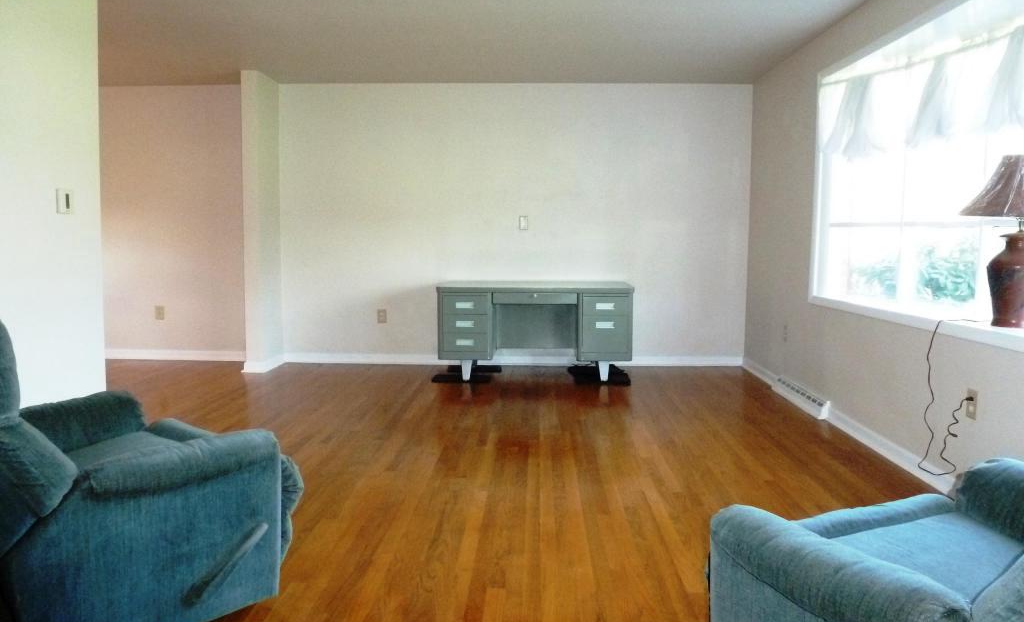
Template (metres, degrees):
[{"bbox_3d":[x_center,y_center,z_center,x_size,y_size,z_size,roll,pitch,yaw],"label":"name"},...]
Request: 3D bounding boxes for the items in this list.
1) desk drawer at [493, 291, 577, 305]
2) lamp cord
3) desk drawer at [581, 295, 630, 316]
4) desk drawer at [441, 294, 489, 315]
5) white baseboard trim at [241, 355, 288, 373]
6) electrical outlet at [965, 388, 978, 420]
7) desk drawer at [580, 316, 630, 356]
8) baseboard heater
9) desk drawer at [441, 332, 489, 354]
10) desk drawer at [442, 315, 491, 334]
[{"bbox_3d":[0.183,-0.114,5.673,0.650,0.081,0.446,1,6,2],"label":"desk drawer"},{"bbox_3d":[1.885,0.395,3.106,0.055,0.699,0.382,1,6,2],"label":"lamp cord"},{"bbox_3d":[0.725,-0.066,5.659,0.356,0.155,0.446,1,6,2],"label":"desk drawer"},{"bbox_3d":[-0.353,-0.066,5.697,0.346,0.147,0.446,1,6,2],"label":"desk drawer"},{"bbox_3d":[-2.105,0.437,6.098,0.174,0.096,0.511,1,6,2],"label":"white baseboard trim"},{"bbox_3d":[1.900,0.387,2.941,0.015,0.116,0.068,1,6,2],"label":"electrical outlet"},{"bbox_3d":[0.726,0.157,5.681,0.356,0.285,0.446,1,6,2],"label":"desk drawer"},{"bbox_3d":[1.946,0.573,4.858,0.056,0.116,0.927,1,6,2],"label":"baseboard heater"},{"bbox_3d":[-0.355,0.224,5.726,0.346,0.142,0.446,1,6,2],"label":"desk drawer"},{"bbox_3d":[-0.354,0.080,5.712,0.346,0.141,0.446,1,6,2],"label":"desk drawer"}]

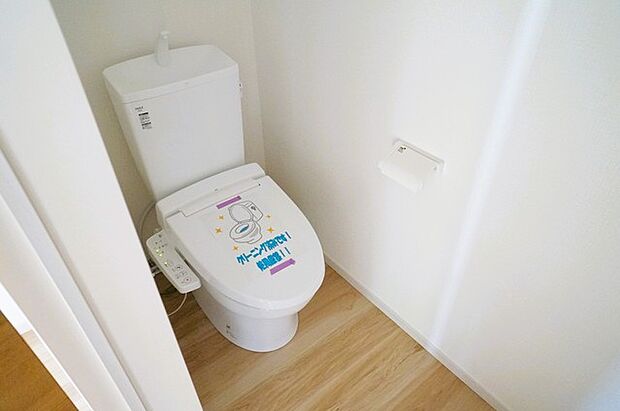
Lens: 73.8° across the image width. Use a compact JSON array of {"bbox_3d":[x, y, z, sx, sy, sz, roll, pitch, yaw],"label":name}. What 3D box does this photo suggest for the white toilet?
[{"bbox_3d":[-0.256,0.047,1.337,0.463,0.876,0.809,-26,44,-29],"label":"white toilet"}]

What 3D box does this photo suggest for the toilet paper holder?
[{"bbox_3d":[0.273,-0.107,1.149,0.090,0.090,0.168,-27,45,-29],"label":"toilet paper holder"}]

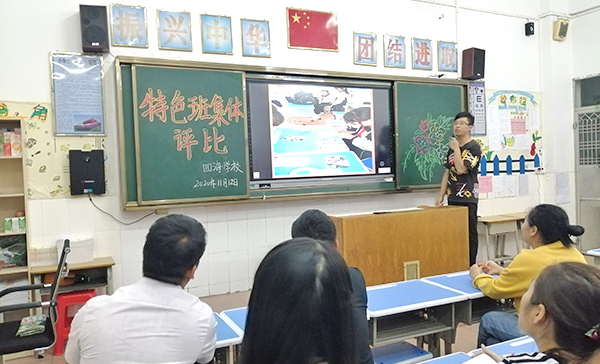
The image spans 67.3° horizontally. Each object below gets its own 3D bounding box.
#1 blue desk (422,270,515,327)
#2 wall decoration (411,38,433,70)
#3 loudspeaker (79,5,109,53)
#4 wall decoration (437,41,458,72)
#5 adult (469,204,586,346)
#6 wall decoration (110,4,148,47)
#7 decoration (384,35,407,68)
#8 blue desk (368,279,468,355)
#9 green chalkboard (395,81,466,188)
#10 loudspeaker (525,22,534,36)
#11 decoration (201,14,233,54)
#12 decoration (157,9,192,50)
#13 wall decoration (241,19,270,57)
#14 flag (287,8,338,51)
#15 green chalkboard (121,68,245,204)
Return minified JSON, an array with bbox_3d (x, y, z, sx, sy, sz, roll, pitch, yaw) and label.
[{"bbox_3d":[1.118,0.924,2.715,0.600,0.646,0.430,-3,2,-21],"label":"blue desk"},{"bbox_3d":[1.472,-1.526,5.388,0.303,0.365,0.025,-3,2,-25],"label":"wall decoration"},{"bbox_3d":[-1.719,-1.280,3.793,0.205,0.345,0.180,-3,2,-20],"label":"loudspeaker"},{"bbox_3d":[1.837,-1.544,5.559,0.303,0.365,0.025,-3,2,-25],"label":"wall decoration"},{"bbox_3d":[1.236,0.678,2.507,0.540,1.140,0.820,-3,2,-23],"label":"adult"},{"bbox_3d":[-1.522,-1.387,4.030,0.302,0.357,0.030,-3,1,-25],"label":"wall decoration"},{"bbox_3d":[1.108,-1.512,5.242,0.309,0.361,0.030,-3,1,-25],"label":"decoration"},{"bbox_3d":[0.531,0.948,2.418,0.610,0.690,0.420,-3,1,-21],"label":"blue desk"},{"bbox_3d":[1.597,-0.556,5.414,1.063,1.231,0.050,-3,1,-25],"label":"green chalkboard"},{"bbox_3d":[3.096,-2.056,6.069,0.100,0.170,0.080,-3,1,-25],"label":"loudspeaker"},{"bbox_3d":[-0.790,-1.415,4.329,0.303,0.365,0.025,-3,2,-25],"label":"decoration"},{"bbox_3d":[-1.148,-1.398,4.162,0.303,0.365,0.025,-3,2,-25],"label":"decoration"},{"bbox_3d":[-0.440,-1.436,4.529,0.297,0.361,0.030,-3,1,-25],"label":"wall decoration"},{"bbox_3d":[0.149,-1.607,4.767,0.600,0.425,0.025,-3,2,-25],"label":"flag"},{"bbox_3d":[-1.030,-0.442,4.204,1.142,1.222,0.050,-3,1,-25],"label":"green chalkboard"}]

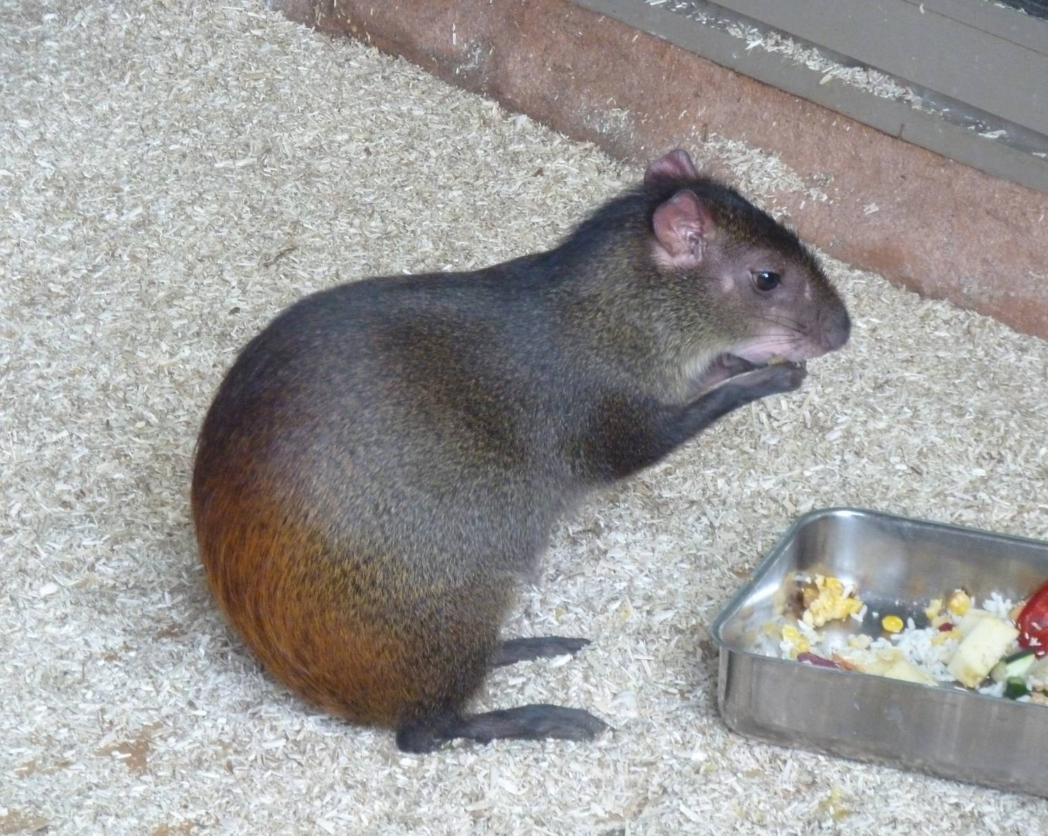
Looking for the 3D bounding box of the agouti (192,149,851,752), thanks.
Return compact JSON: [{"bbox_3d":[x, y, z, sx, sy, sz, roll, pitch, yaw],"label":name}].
[{"bbox_3d":[-0.002,0.013,2.500,0.350,0.305,0.165,-4,29,-7],"label":"agouti"}]

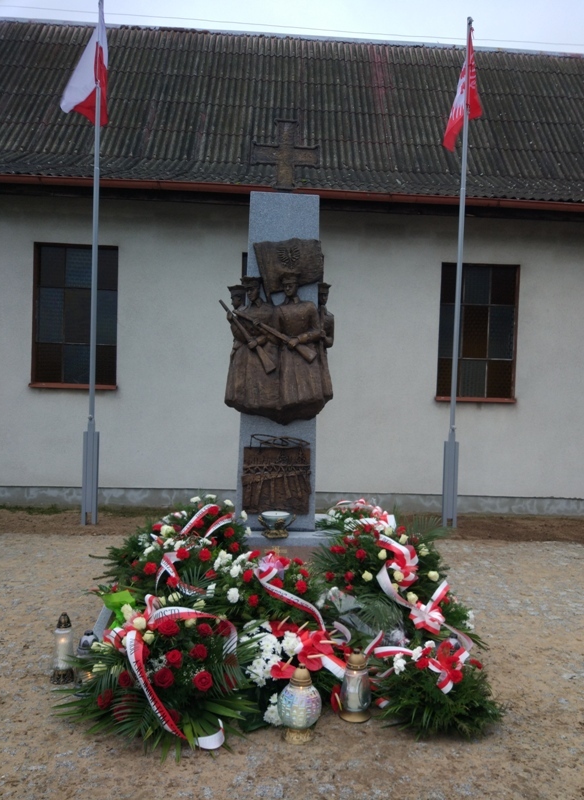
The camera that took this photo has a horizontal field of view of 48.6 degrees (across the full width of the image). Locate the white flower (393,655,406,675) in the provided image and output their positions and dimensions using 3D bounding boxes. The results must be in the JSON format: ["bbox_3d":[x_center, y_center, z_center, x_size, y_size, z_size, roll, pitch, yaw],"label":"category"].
[{"bbox_3d":[0.505,1.243,3.040,0.066,0.088,0.065,2,2,-3],"label":"white flower"}]

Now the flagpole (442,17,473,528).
[{"bbox_3d":[1.909,-1.415,7.360,0.170,5.770,0.120,2,2,-3],"label":"flagpole"}]

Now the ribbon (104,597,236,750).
[{"bbox_3d":[-0.568,1.259,3.000,0.580,0.540,0.420,1,3,-10],"label":"ribbon"}]

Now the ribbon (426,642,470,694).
[{"bbox_3d":[0.738,1.266,3.050,0.200,0.230,0.150,2,2,-3],"label":"ribbon"}]

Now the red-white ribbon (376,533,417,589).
[{"bbox_3d":[0.611,0.930,3.750,0.240,0.310,0.200,2,2,-3],"label":"red-white ribbon"}]

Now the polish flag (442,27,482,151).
[{"bbox_3d":[1.802,-3.292,6.838,0.410,1.270,0.250,2,2,-6],"label":"polish flag"}]

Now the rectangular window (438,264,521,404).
[{"bbox_3d":[2.386,-0.866,8.300,1.040,1.760,0.130,2,2,-3],"label":"rectangular window"}]

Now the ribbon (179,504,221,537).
[{"bbox_3d":[-0.693,0.903,4.850,0.320,0.220,0.180,2,2,-8],"label":"ribbon"}]

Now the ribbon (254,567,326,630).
[{"bbox_3d":[-0.008,1.058,3.450,0.380,0.320,0.220,2,2,-3],"label":"ribbon"}]

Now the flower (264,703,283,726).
[{"bbox_3d":[-0.085,1.448,2.970,0.100,0.100,0.080,2,2,-1],"label":"flower"}]

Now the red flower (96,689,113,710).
[{"bbox_3d":[-0.800,1.277,2.760,0.067,0.085,0.065,2,2,-3],"label":"red flower"}]

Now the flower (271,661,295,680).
[{"bbox_3d":[-0.045,1.287,3.080,0.115,0.090,0.090,2,2,0],"label":"flower"}]

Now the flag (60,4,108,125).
[{"bbox_3d":[-2.051,-3.355,6.395,0.500,1.280,0.280,2,2,-6],"label":"flag"}]

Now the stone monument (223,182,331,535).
[{"bbox_3d":[-0.111,-0.317,5.328,0.897,2.790,0.550,2,2,-6],"label":"stone monument"}]

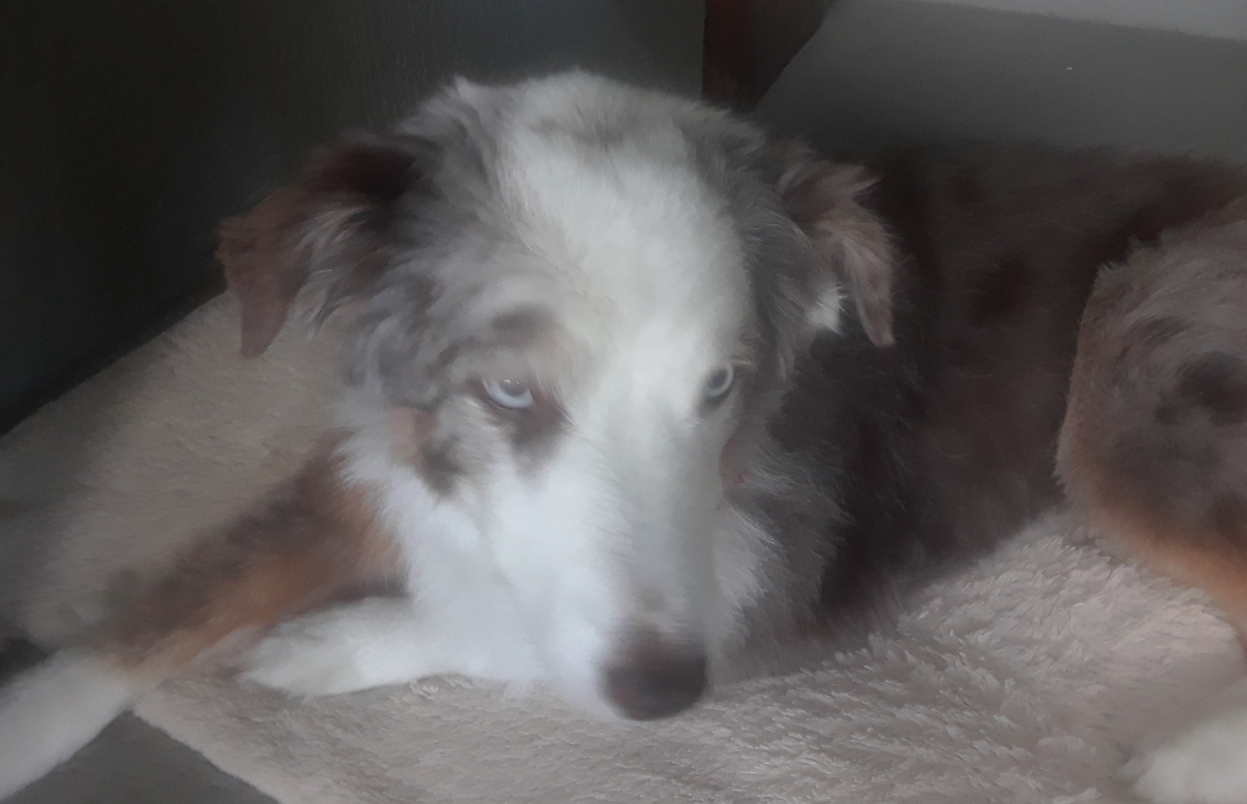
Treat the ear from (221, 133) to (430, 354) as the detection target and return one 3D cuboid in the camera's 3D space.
[{"bbox_3d":[-0.119,-0.063,0.430,0.072,0.078,0.042,-10,31,-19],"label":"ear"}]

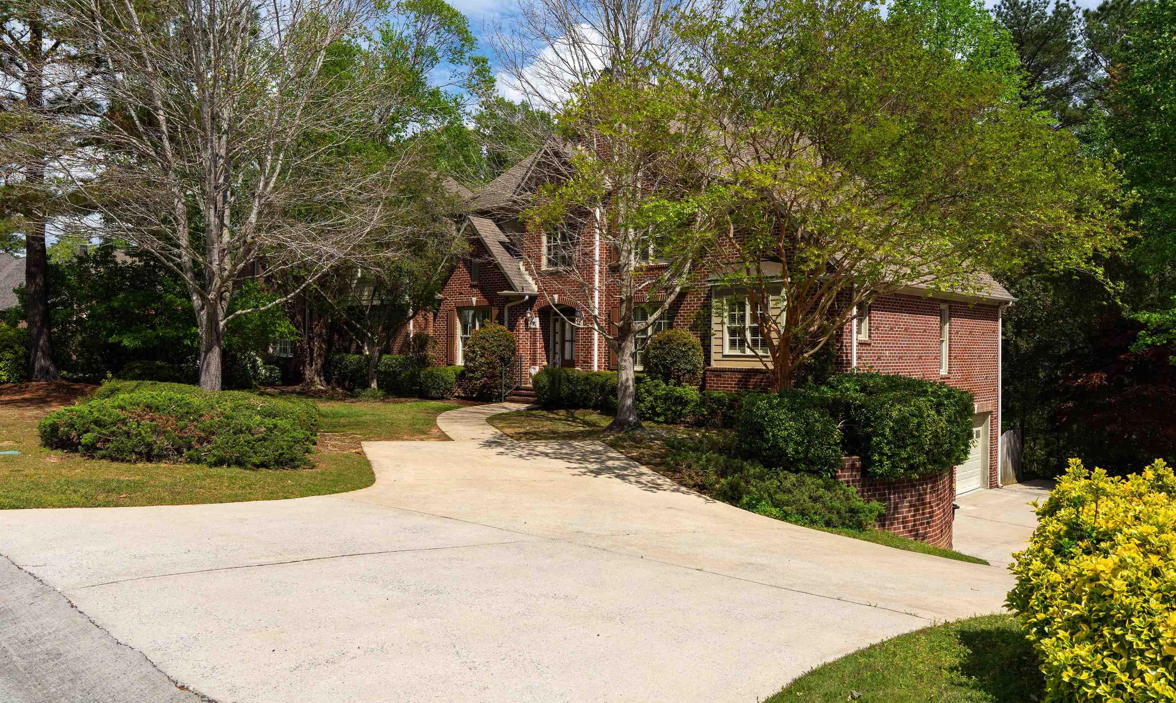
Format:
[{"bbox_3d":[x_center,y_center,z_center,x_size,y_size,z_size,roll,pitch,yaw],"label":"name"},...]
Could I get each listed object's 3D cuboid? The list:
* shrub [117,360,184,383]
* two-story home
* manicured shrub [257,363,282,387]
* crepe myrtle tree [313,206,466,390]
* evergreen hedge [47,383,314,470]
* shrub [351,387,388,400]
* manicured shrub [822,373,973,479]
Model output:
[{"bbox_3d":[-11.650,0.600,23.500,1.800,0.850,1.600,0,0,-26],"label":"shrub"},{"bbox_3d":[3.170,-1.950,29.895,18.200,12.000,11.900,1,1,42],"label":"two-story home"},{"bbox_3d":[-9.730,0.720,27.000,0.760,0.740,0.760,0,0,-20],"label":"manicured shrub"},{"bbox_3d":[-6.300,-1.630,28.000,4.800,6.000,4.700,1,0,-13],"label":"crepe myrtle tree"},{"bbox_3d":[-5.980,1.000,13.000,3.700,0.880,3.600,0,0,-25],"label":"evergreen hedge"},{"bbox_3d":[-6.520,1.260,26.300,1.080,0.400,0.950,1,0,-14],"label":"shrub"},{"bbox_3d":[5.600,1.220,15.800,2.400,1.450,3.600,1,0,20],"label":"manicured shrub"}]

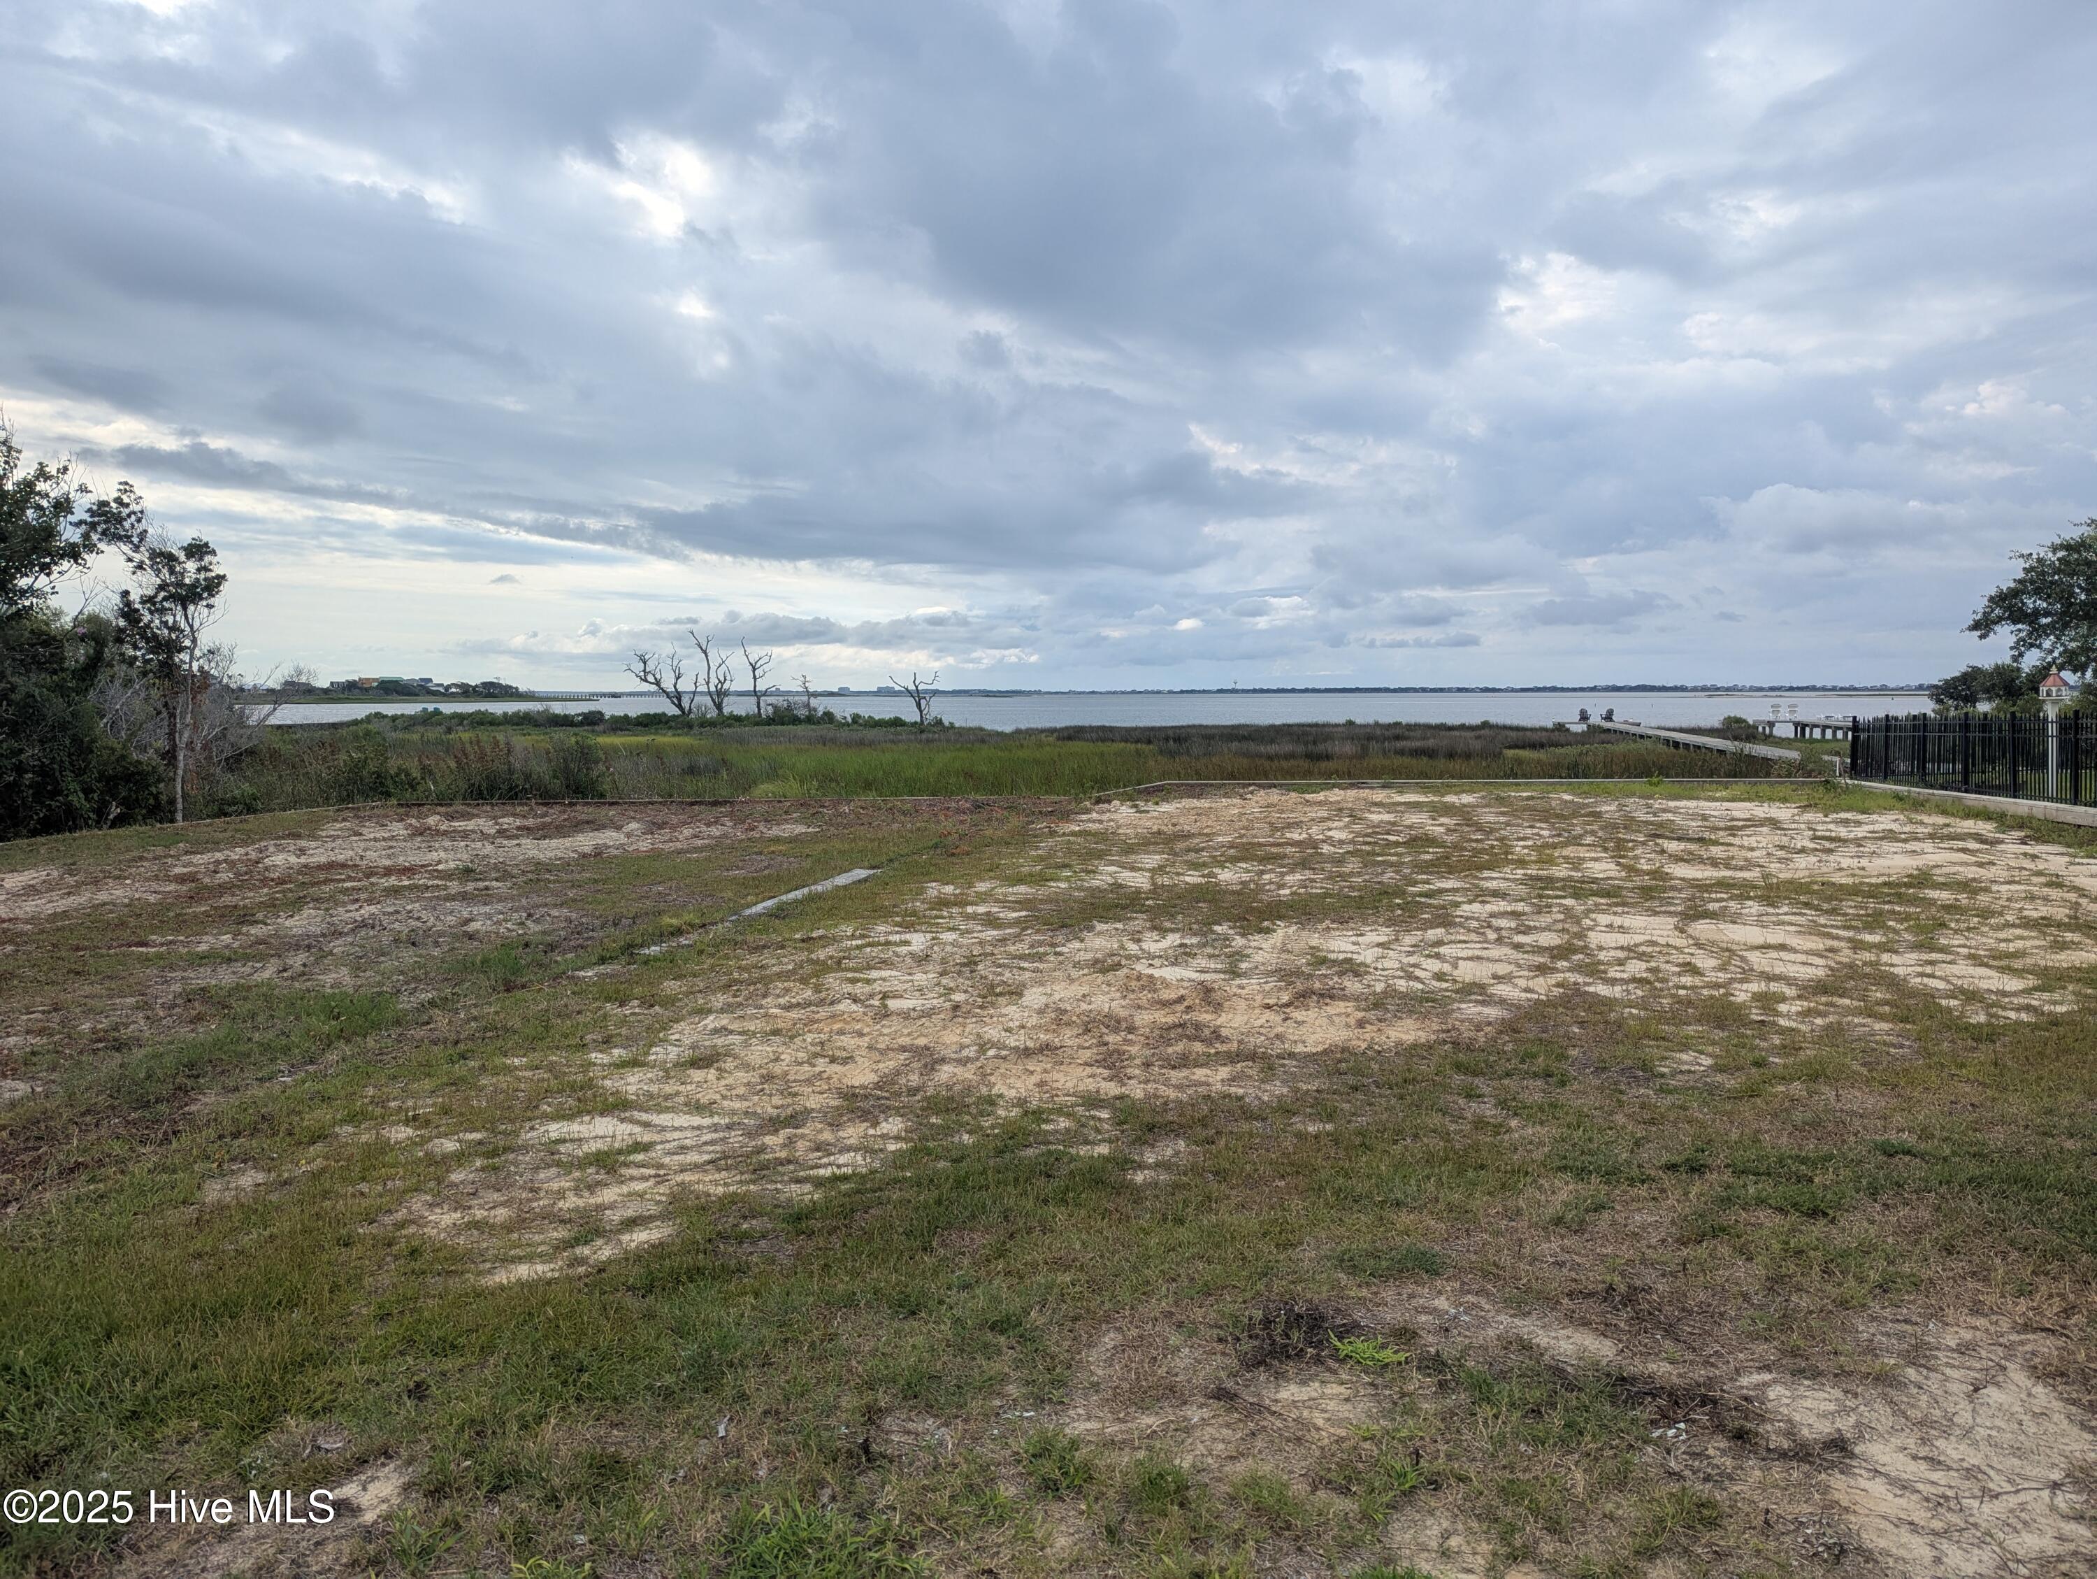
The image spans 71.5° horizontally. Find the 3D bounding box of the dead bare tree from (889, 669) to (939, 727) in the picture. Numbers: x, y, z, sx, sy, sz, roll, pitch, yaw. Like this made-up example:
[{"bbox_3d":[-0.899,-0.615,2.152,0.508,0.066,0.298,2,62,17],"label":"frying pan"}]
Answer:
[{"bbox_3d":[-9.934,-6.685,107.000,3.600,4.500,3.300,-1,4,-5],"label":"dead bare tree"}]

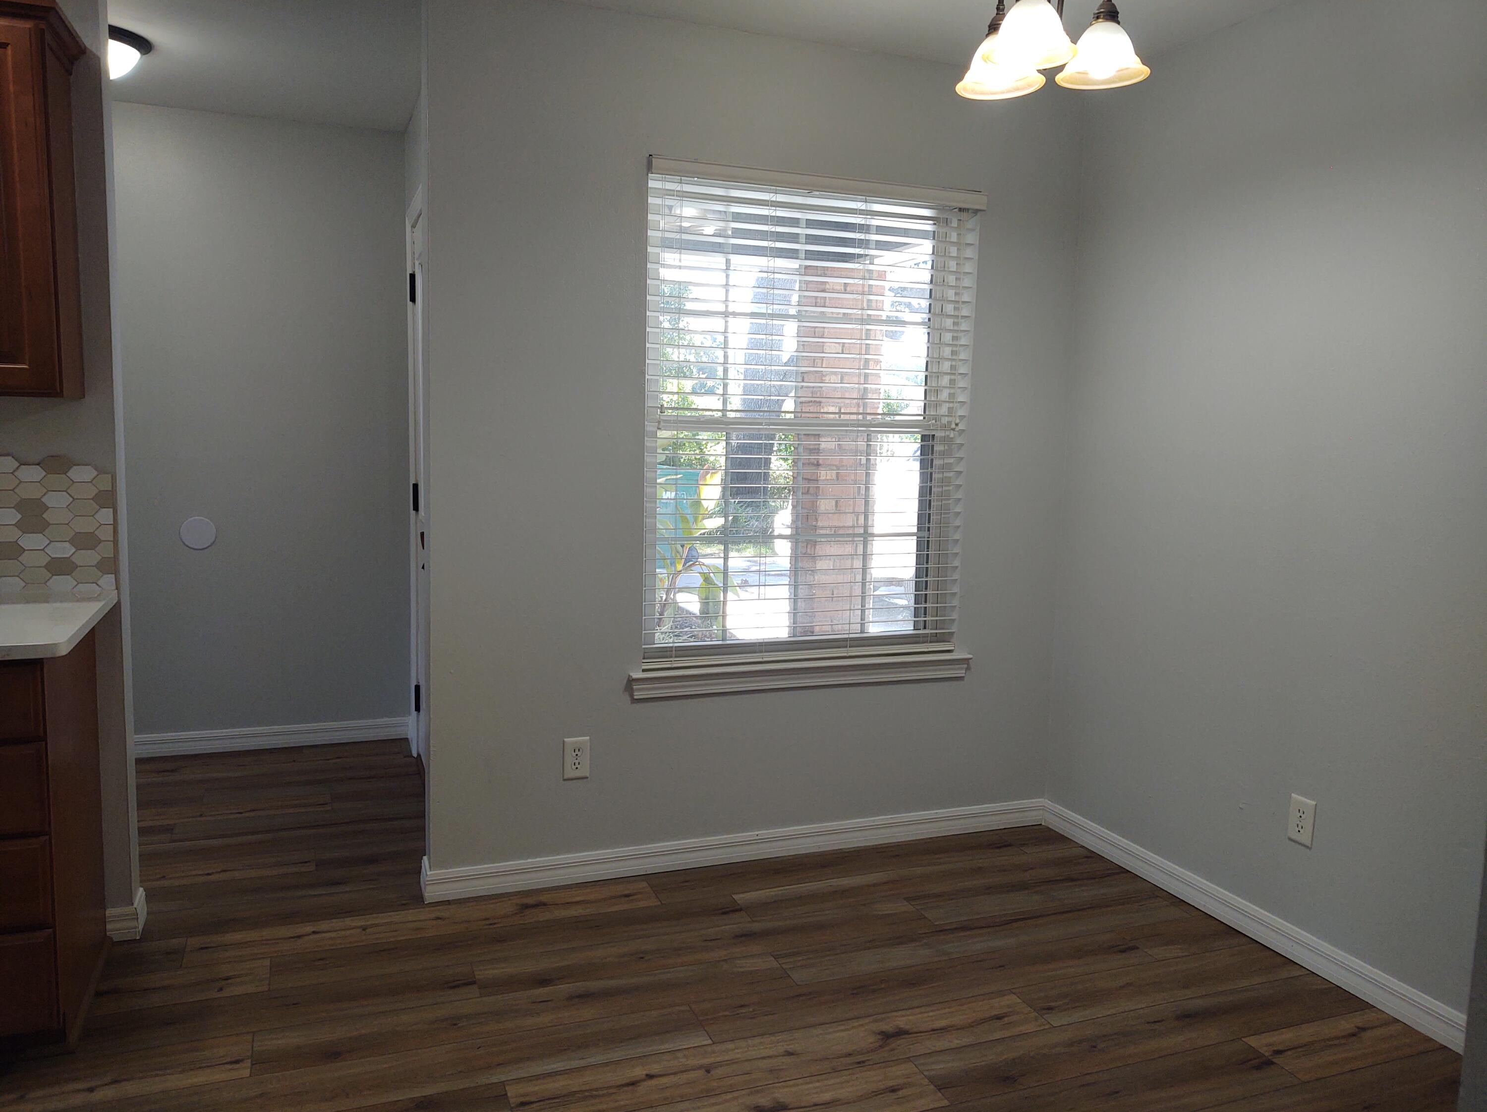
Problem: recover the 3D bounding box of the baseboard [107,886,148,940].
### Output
[{"bbox_3d":[-1.605,0.930,3.015,0.080,0.088,0.148,-1,7,-21],"label":"baseboard"}]

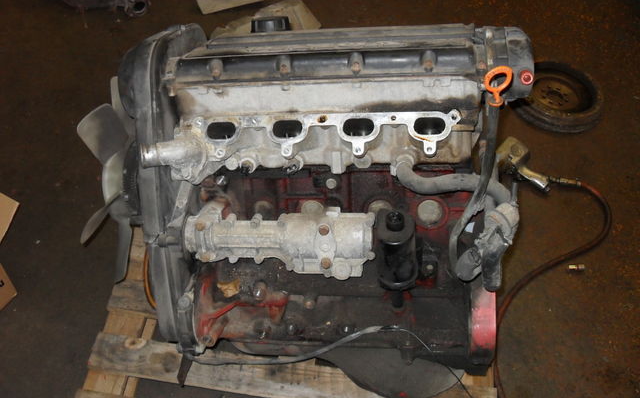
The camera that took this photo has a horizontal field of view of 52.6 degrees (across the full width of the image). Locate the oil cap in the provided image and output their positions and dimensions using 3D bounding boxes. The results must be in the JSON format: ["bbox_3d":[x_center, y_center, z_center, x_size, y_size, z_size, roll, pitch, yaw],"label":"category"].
[{"bbox_3d":[-0.083,-0.291,1.095,0.064,0.030,0.064,-3,19,1],"label":"oil cap"}]

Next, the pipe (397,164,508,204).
[{"bbox_3d":[0.202,-0.024,0.985,0.178,0.064,0.060,0,20,11],"label":"pipe"}]

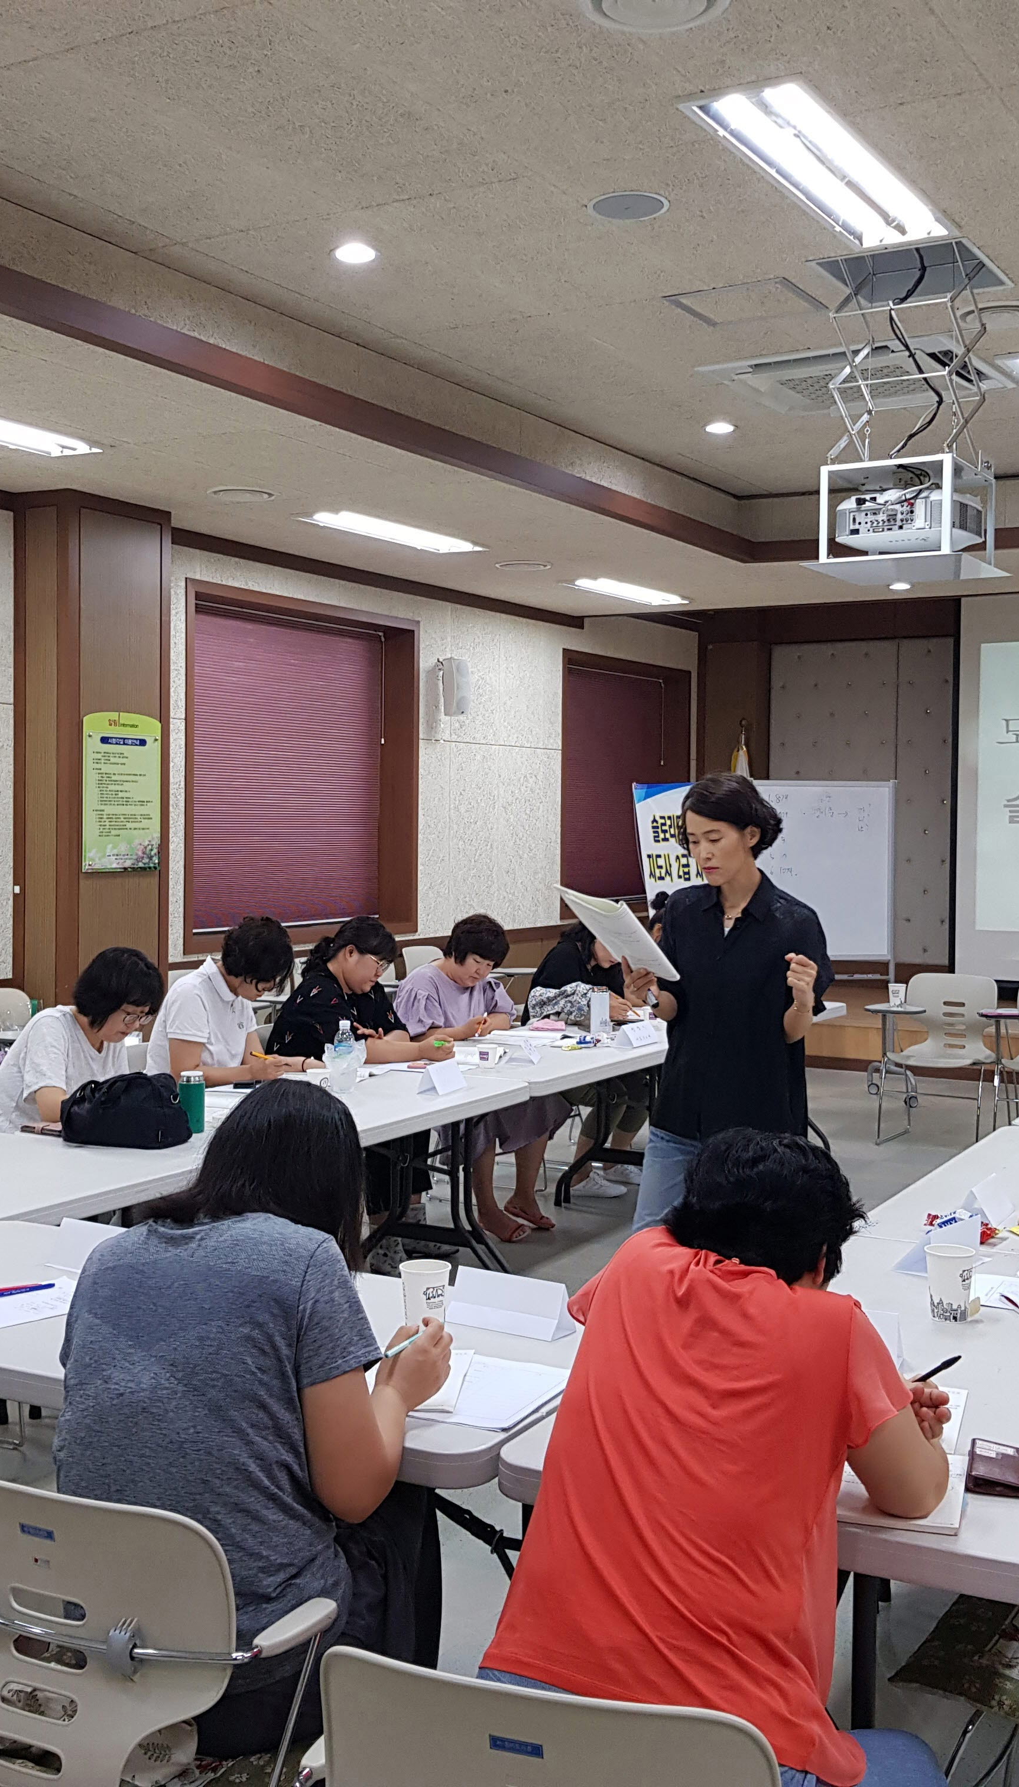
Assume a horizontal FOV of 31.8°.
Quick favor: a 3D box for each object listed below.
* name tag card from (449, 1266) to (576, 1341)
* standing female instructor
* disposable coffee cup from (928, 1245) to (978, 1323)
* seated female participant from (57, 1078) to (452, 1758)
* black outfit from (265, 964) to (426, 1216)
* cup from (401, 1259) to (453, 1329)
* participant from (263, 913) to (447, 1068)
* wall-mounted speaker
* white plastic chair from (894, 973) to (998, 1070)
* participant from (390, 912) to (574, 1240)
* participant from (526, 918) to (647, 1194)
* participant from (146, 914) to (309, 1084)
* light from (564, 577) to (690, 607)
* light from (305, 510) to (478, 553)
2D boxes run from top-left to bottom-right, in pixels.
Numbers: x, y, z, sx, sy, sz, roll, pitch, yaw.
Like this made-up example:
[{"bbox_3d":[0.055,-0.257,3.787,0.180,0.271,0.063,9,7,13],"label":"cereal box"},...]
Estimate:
[{"bbox_3d":[0.003,0.684,3.001,0.211,0.086,0.076,2,2,34],"label":"name tag card"},{"bbox_3d":[0.460,0.559,4.003,0.500,1.650,0.420,2,2,27],"label":"standing female instructor"},{"bbox_3d":[0.756,0.671,3.070,0.087,0.115,0.087,0,2,0],"label":"disposable coffee cup"},{"bbox_3d":[-0.284,0.863,2.362,0.500,1.210,0.780,2,2,22],"label":"seated female participant"},{"bbox_3d":[-0.635,0.718,6.682,0.720,0.930,0.530,1,2,28],"label":"black outfit"},{"bbox_3d":[-0.131,0.640,2.824,0.081,0.104,0.081,1,2,0],"label":"cup"},{"bbox_3d":[-0.553,0.704,6.280,0.780,1.220,0.520,2,3,25],"label":"participant"},{"bbox_3d":[-0.309,-1.234,10.719,0.170,0.330,0.160,-2,3,-45],"label":"wall-mounted speaker"},{"bbox_3d":[2.148,0.821,8.826,0.520,0.800,0.570,2,2,25],"label":"white plastic chair"},{"bbox_3d":[-0.151,0.696,7.301,0.880,1.220,0.530,2,2,34],"label":"participant"},{"bbox_3d":[0.342,0.690,7.854,0.780,1.150,0.520,2,3,30],"label":"participant"},{"bbox_3d":[-0.875,0.699,5.807,0.760,1.250,0.500,2,3,26],"label":"participant"},{"bbox_3d":[0.706,-1.882,11.065,0.290,0.080,1.270,2,3,31],"label":"light"},{"bbox_3d":[-0.588,-1.892,9.305,0.300,0.080,1.330,1,2,31],"label":"light"}]

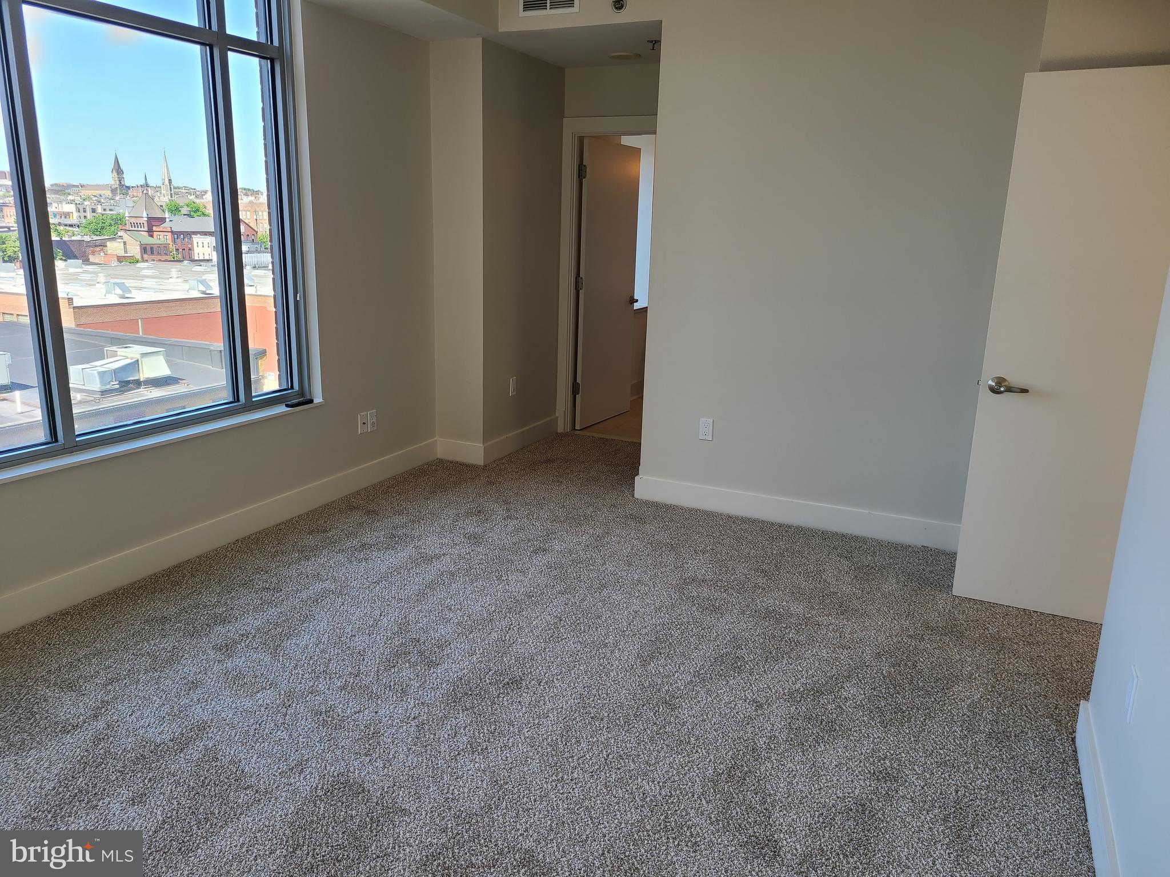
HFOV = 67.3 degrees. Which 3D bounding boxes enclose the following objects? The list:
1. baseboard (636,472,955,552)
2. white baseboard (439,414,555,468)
[{"bbox_3d":[1.070,0.379,4.559,1.740,0.132,0.019,8,15,24],"label":"baseboard"},{"bbox_3d":[-0.576,-0.018,5.974,0.340,0.132,0.990,8,15,24],"label":"white baseboard"}]

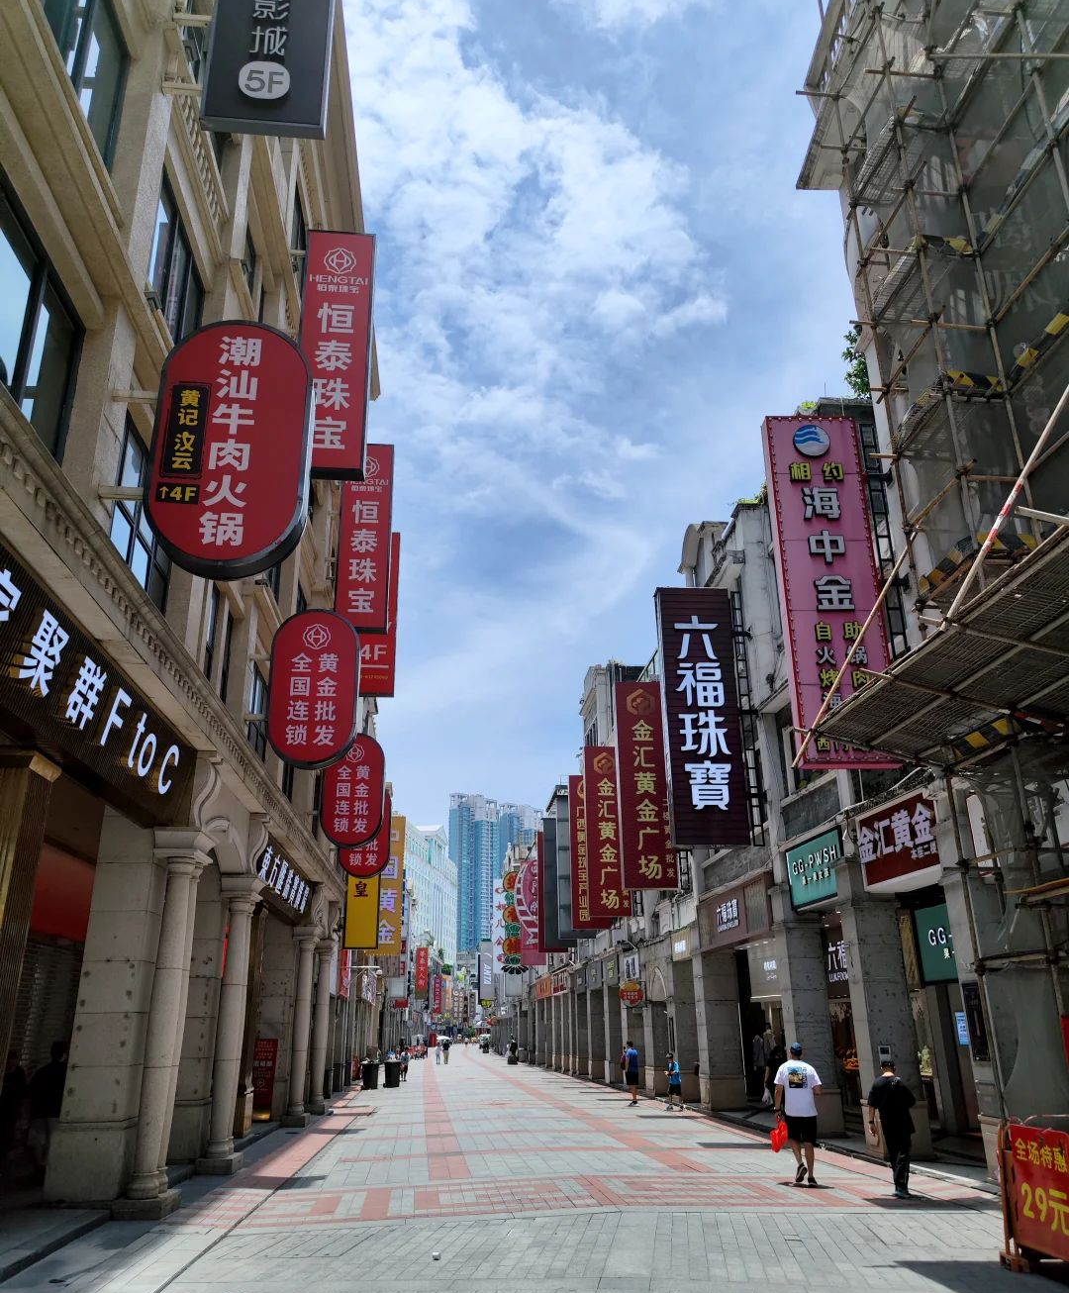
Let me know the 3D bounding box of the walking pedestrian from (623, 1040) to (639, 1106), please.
[{"bbox_3d":[2.802,12.227,28.389,0.350,1.720,0.440,-16,-26,35],"label":"walking pedestrian"}]

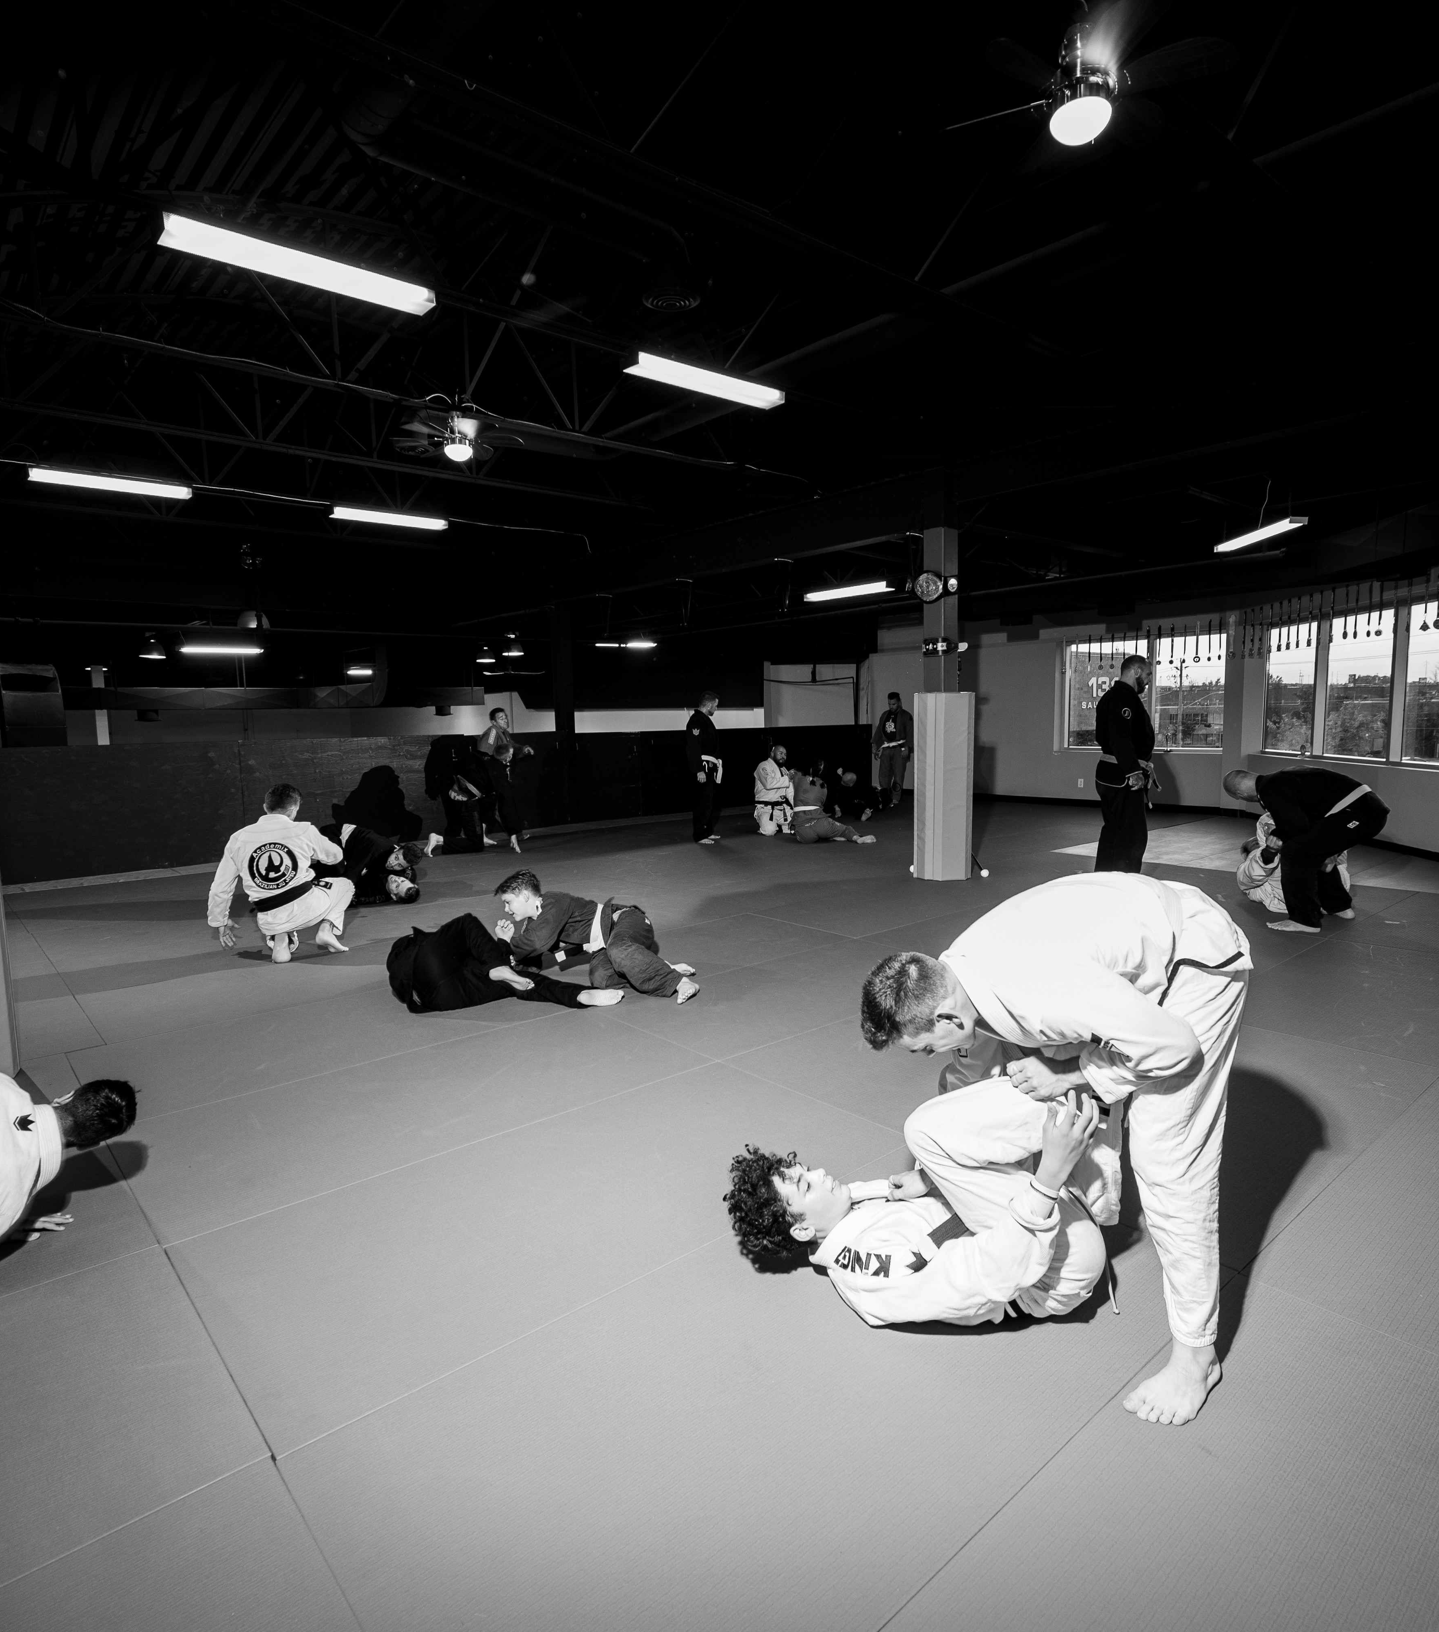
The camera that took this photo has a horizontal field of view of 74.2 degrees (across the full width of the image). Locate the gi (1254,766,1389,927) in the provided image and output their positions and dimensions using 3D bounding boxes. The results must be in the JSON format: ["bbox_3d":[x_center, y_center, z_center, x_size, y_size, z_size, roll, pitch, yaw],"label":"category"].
[{"bbox_3d":[3.920,0.179,6.160,0.780,0.970,0.580,2,7,30],"label":"gi"}]

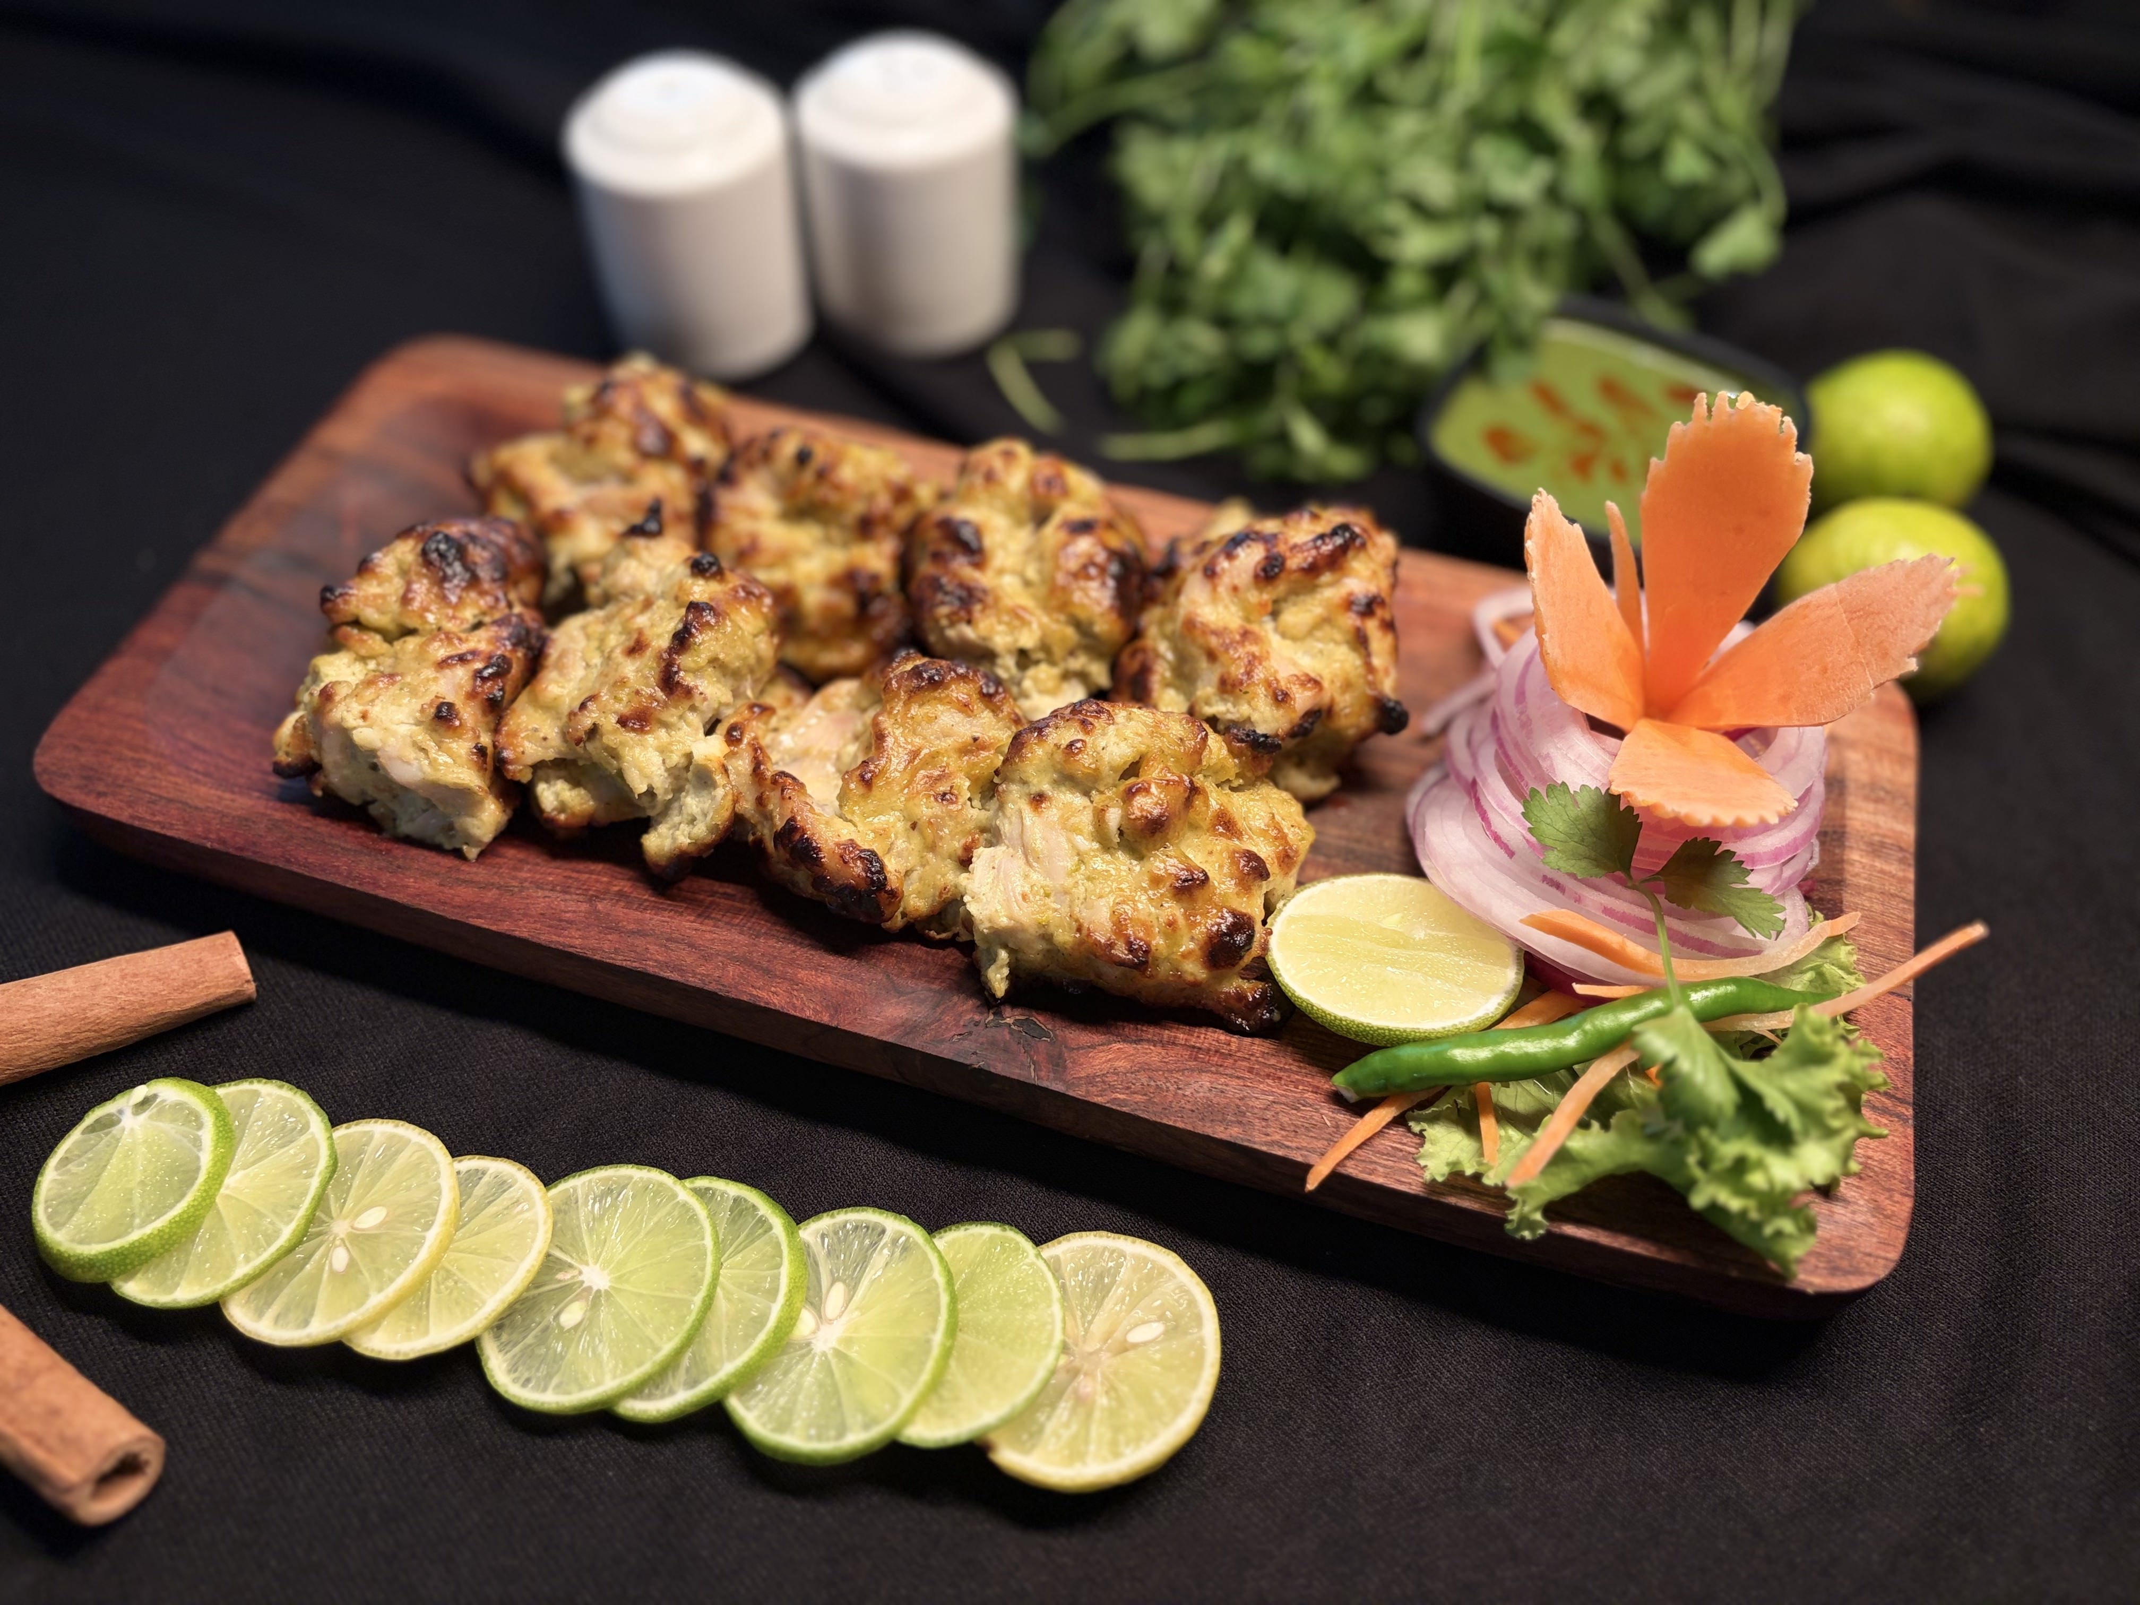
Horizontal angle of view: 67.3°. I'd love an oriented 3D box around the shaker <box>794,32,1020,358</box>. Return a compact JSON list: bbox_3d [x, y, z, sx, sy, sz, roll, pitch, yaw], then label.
[{"bbox_3d":[-0.041,-0.159,0.416,0.056,0.070,0.056,2,54,0],"label":"shaker"}]

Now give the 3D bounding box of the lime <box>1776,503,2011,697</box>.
[{"bbox_3d":[0.180,-0.044,0.354,0.047,0.045,0.046,9,55,5],"label":"lime"}]

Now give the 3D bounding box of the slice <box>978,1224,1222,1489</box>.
[{"bbox_3d":[0.003,0.094,0.274,0.043,0.004,0.043,1,54,2],"label":"slice"}]

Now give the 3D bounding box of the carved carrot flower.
[{"bbox_3d":[0.113,-0.028,0.279,0.071,0.050,0.070,1,52,0],"label":"carved carrot flower"}]

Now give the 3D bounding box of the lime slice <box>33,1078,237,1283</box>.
[{"bbox_3d":[-0.154,0.061,0.263,0.035,0.005,0.035,-7,53,10],"label":"lime slice"}]

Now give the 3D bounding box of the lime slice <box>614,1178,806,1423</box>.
[{"bbox_3d":[-0.060,0.076,0.249,0.039,0.005,0.039,-9,48,13],"label":"lime slice"}]

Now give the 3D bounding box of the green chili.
[{"bbox_3d":[0.090,0.039,0.282,0.089,0.011,0.011,-10,55,0],"label":"green chili"}]

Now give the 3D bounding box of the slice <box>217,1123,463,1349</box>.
[{"bbox_3d":[-0.117,0.068,0.257,0.039,0.004,0.039,-7,46,11],"label":"slice"}]

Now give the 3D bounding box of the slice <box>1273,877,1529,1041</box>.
[{"bbox_3d":[0.055,0.030,0.274,0.043,0.015,0.038,16,40,24],"label":"slice"}]

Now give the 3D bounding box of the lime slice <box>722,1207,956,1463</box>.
[{"bbox_3d":[-0.040,0.090,0.274,0.042,0.004,0.042,-2,53,6],"label":"lime slice"}]

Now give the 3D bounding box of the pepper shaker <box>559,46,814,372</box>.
[{"bbox_3d":[-0.091,-0.142,0.386,0.051,0.068,0.051,1,52,0],"label":"pepper shaker"}]

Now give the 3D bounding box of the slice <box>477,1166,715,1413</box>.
[{"bbox_3d":[-0.082,0.083,0.278,0.042,0.004,0.042,-2,53,6],"label":"slice"}]

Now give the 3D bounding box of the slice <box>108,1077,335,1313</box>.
[{"bbox_3d":[-0.152,0.069,0.286,0.042,0.004,0.042,-2,53,6],"label":"slice"}]

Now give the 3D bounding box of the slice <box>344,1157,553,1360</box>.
[{"bbox_3d":[-0.100,0.071,0.255,0.036,0.003,0.036,-6,44,9],"label":"slice"}]

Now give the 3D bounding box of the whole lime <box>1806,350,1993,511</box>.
[{"bbox_3d":[0.193,-0.083,0.383,0.046,0.045,0.046,9,55,5],"label":"whole lime"}]

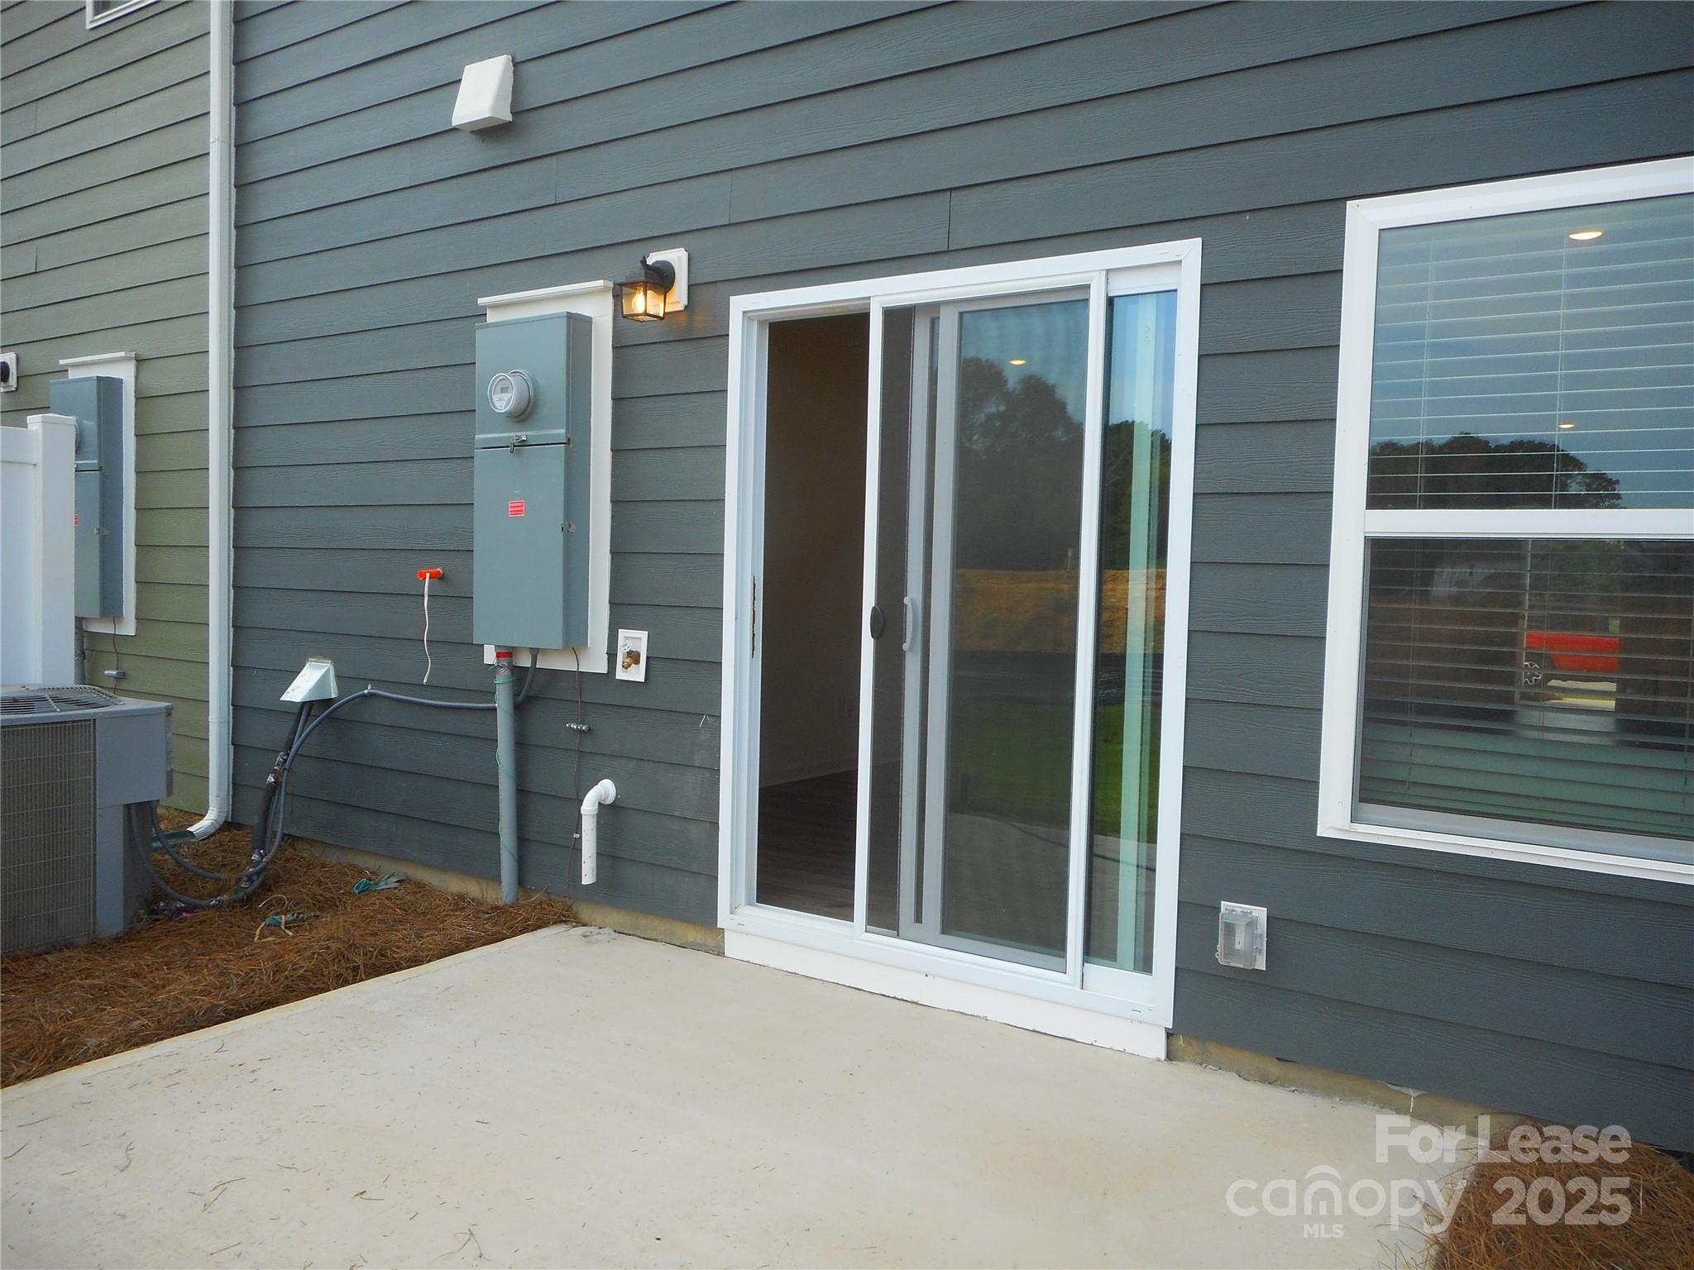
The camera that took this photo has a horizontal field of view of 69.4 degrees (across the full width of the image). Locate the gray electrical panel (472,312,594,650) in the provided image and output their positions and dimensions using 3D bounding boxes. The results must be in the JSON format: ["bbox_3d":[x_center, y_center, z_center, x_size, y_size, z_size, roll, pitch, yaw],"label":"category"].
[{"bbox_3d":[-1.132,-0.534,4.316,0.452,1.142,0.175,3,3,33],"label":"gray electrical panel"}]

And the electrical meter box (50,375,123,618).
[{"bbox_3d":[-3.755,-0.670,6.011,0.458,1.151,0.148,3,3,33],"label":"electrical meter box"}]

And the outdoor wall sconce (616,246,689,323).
[{"bbox_3d":[-0.651,-1.147,4.012,0.180,0.257,0.187,3,3,33],"label":"outdoor wall sconce"}]

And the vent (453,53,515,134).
[{"bbox_3d":[-1.336,-1.993,4.482,0.227,0.242,0.105,3,3,33],"label":"vent"}]

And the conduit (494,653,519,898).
[{"bbox_3d":[-1.234,0.504,4.445,0.061,0.945,0.061,1,4,33],"label":"conduit"}]

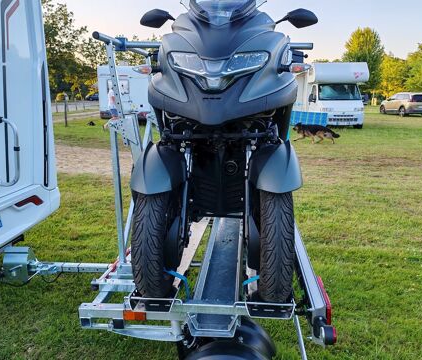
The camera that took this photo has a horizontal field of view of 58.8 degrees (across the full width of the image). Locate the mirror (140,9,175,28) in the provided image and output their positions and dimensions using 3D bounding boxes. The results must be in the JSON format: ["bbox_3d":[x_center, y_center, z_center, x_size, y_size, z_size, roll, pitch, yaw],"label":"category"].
[{"bbox_3d":[-0.257,-0.776,1.800,0.170,0.092,0.075,0,13,0],"label":"mirror"}]

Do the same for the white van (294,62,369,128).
[{"bbox_3d":[5.734,-4.132,18.541,2.220,2.840,5.900,2,13,6],"label":"white van"}]

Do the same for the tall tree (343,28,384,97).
[{"bbox_3d":[22.670,-16.928,55.609,6.800,11.400,6.800,0,13,0],"label":"tall tree"}]

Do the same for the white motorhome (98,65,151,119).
[{"bbox_3d":[-3.815,-4.355,19.575,2.280,2.750,6.600,0,13,-1],"label":"white motorhome"}]

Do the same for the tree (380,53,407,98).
[{"bbox_3d":[29.192,-16.139,59.887,4.700,8.000,4.700,0,13,0],"label":"tree"}]

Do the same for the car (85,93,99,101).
[{"bbox_3d":[-22.654,-16.268,74.260,4.300,1.500,1.800,1,13,2],"label":"car"}]

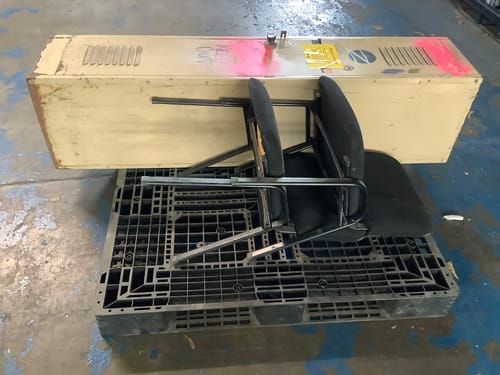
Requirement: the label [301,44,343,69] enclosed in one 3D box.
[{"bbox_3d":[0.298,-0.544,1.853,0.142,0.004,0.207,-1,44,-5],"label":"label"}]

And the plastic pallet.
[{"bbox_3d":[0.067,0.083,1.913,1.238,0.138,1.040,-2,44,-5],"label":"plastic pallet"}]

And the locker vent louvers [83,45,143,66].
[{"bbox_3d":[-0.543,-0.525,1.783,0.222,0.010,0.166,-1,44,-5],"label":"locker vent louvers"}]

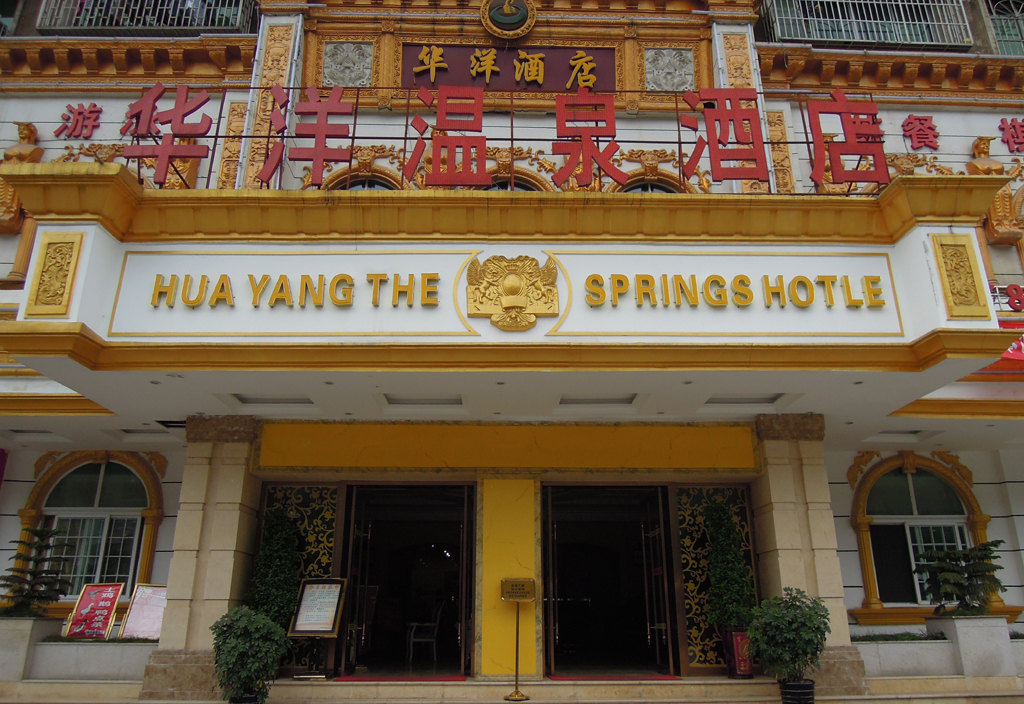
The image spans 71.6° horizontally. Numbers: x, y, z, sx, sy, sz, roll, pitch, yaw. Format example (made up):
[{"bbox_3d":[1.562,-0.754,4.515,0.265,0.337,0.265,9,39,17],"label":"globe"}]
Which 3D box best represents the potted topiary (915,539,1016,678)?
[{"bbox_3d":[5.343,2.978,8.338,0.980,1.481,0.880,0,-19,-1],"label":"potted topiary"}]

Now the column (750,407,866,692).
[{"bbox_3d":[3.435,2.346,8.522,1.000,3.128,0.850,0,-19,-1],"label":"column"}]

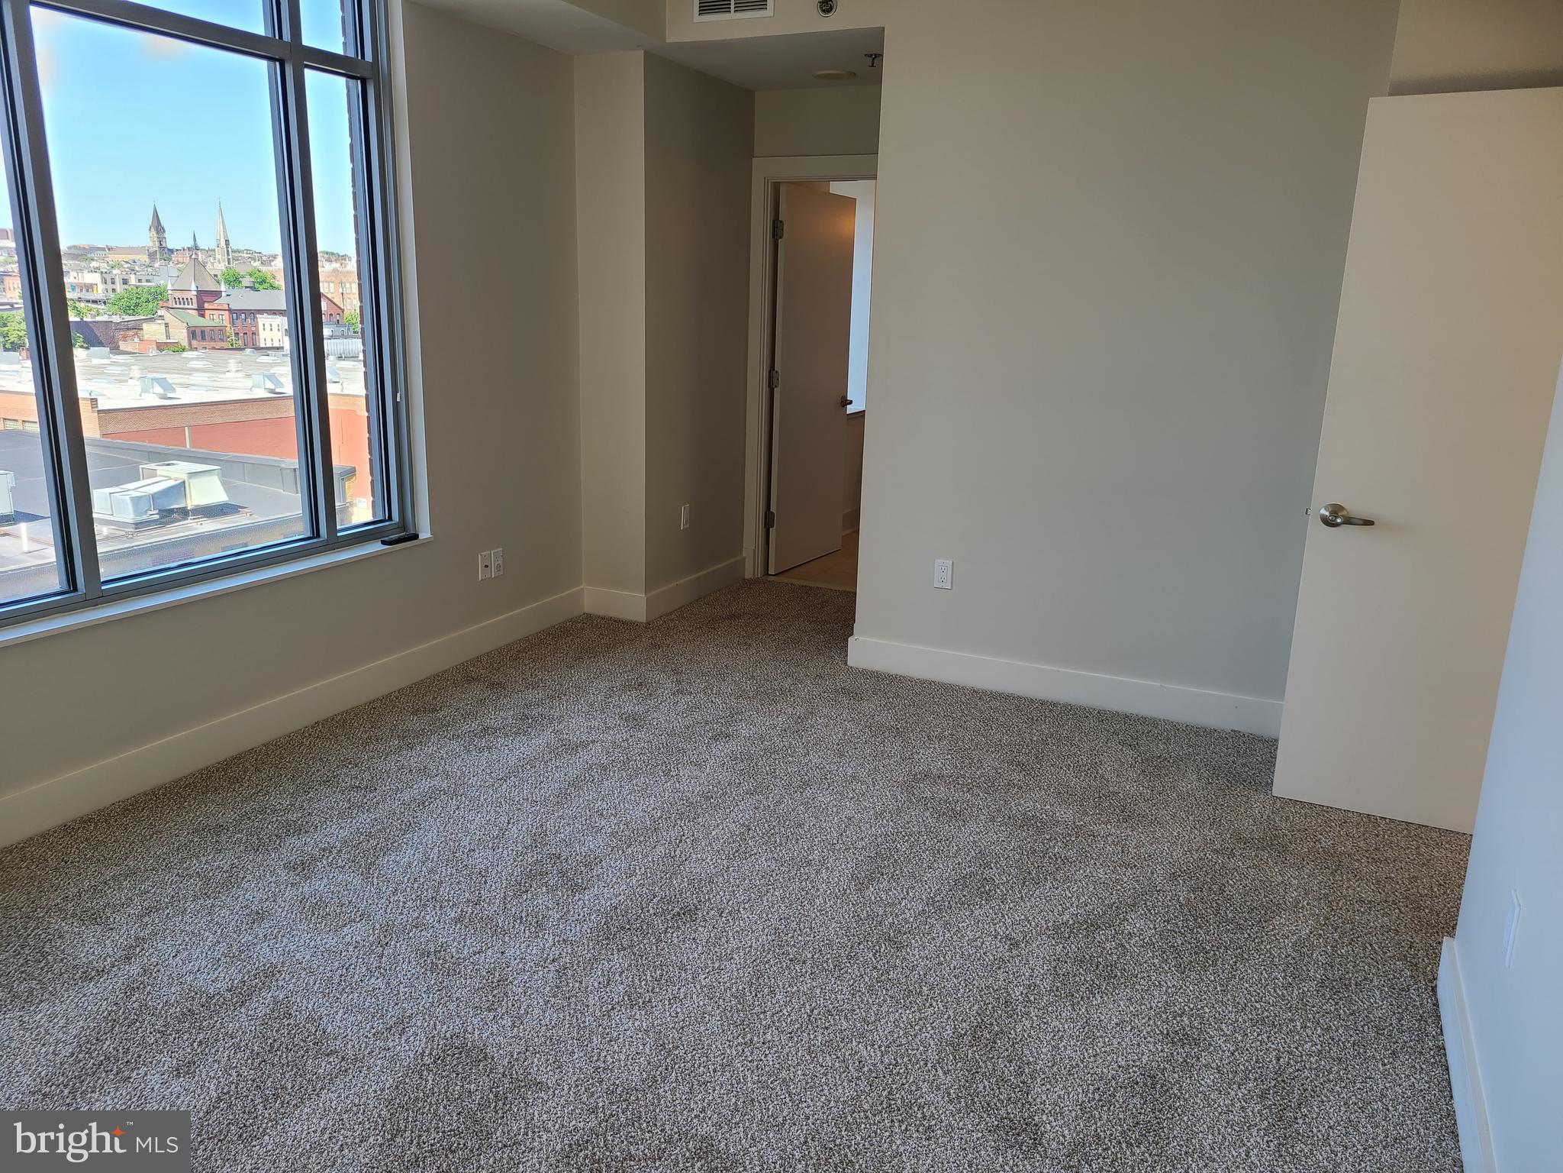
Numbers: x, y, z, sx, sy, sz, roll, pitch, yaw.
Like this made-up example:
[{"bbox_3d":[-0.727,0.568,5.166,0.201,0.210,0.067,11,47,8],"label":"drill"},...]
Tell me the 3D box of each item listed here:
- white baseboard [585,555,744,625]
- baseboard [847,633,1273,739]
[{"bbox_3d":[-0.576,-0.018,5.974,0.340,0.132,0.990,8,15,24],"label":"white baseboard"},{"bbox_3d":[1.070,0.379,4.559,1.740,0.132,0.019,8,15,24],"label":"baseboard"}]

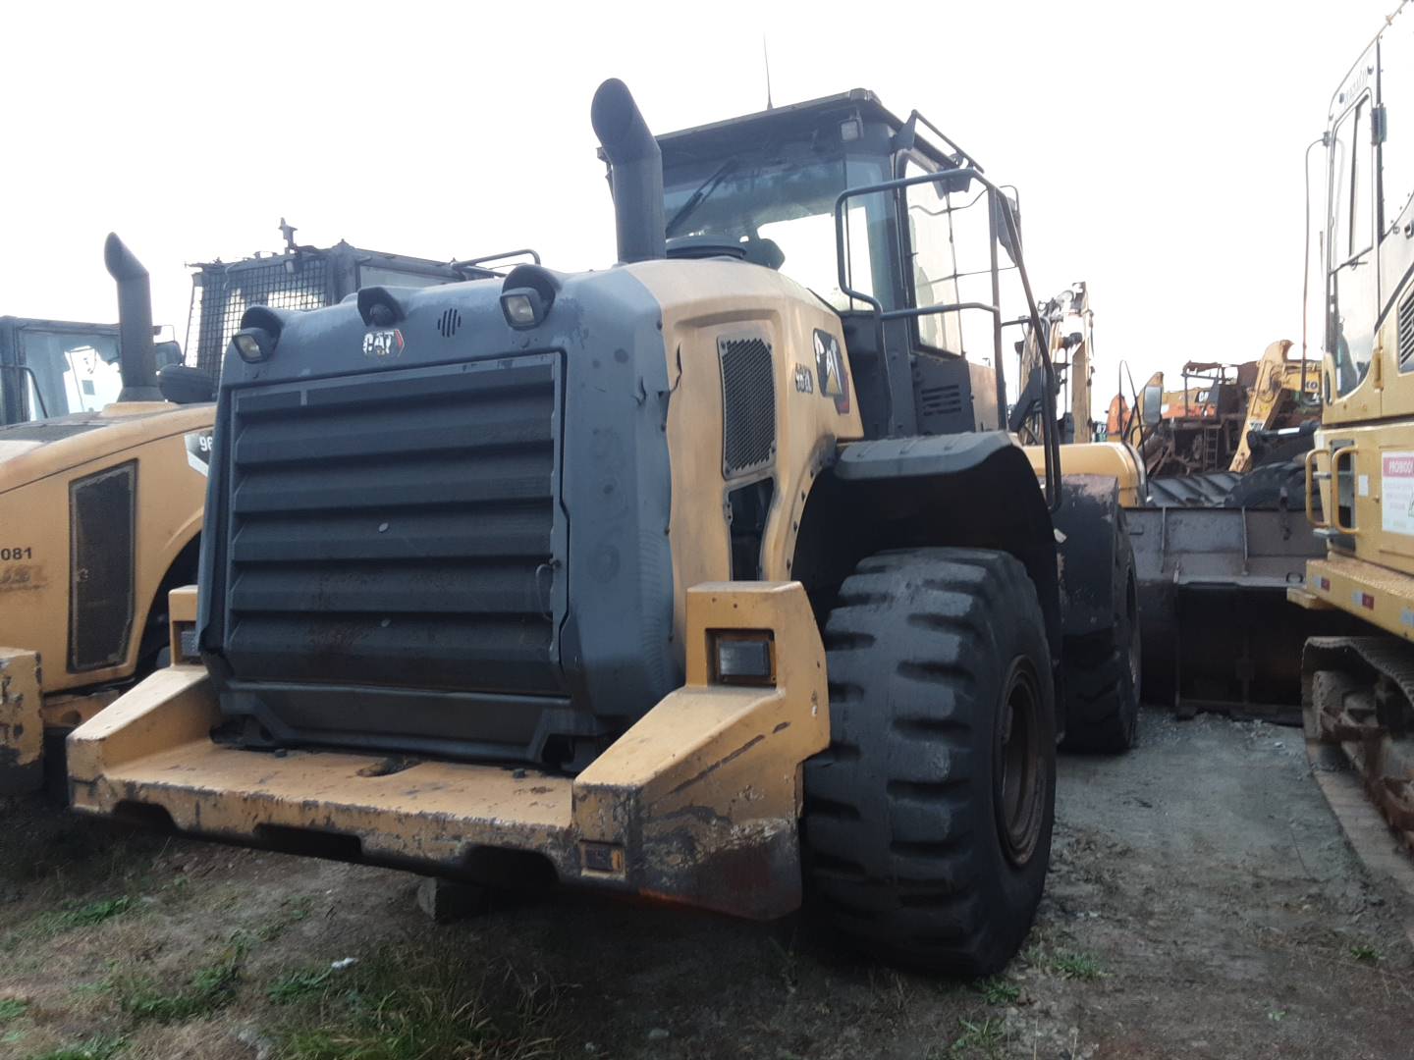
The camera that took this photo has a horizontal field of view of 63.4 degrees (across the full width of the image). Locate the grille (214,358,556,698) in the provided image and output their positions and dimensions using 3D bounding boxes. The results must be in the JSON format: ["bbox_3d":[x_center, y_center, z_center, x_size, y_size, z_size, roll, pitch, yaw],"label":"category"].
[{"bbox_3d":[-0.948,-0.002,3.304,1.272,0.918,0.120,-2,-4,28],"label":"grille"}]

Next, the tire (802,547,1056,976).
[{"bbox_3d":[0.936,0.873,4.508,0.612,1.610,1.610,-2,2,28],"label":"tire"}]

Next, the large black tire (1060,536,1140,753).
[{"bbox_3d":[2.430,0.662,7.515,0.612,1.610,1.610,-2,2,28],"label":"large black tire"}]

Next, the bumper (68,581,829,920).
[{"bbox_3d":[-0.865,0.656,3.420,2.343,0.942,0.877,-2,2,28],"label":"bumper"}]

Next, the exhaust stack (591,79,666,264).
[{"bbox_3d":[-0.298,-1.344,4.339,0.185,0.676,0.346,-2,2,28],"label":"exhaust stack"}]

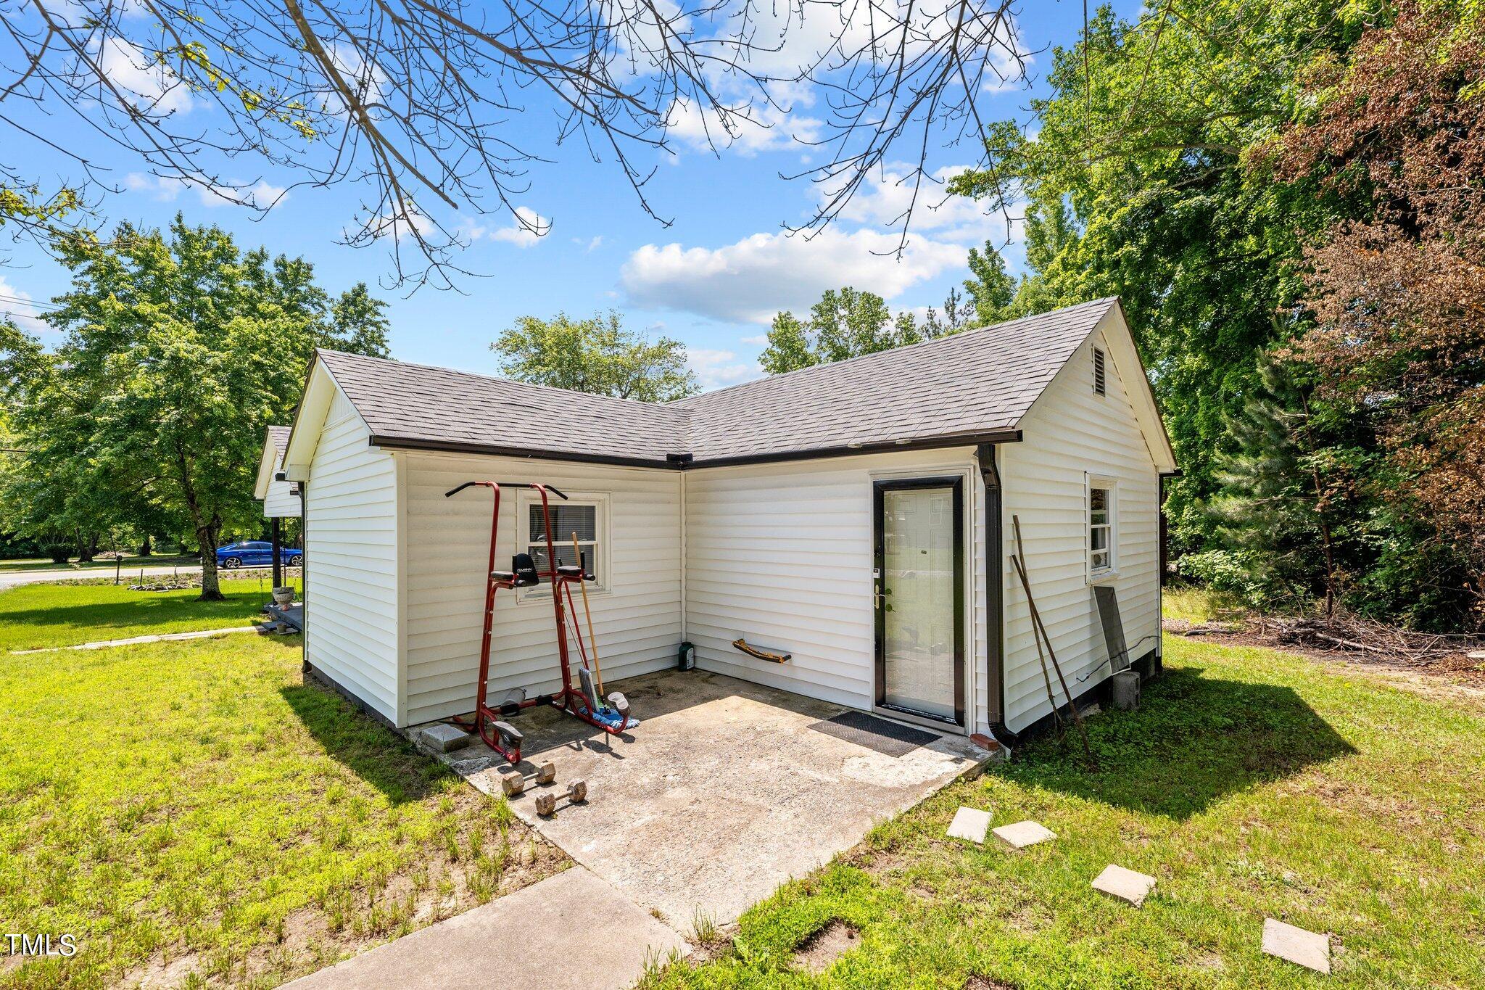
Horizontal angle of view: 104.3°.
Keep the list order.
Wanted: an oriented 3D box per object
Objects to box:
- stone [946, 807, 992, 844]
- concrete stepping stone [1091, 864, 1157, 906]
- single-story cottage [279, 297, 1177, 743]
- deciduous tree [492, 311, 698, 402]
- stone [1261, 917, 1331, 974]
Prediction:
[{"bbox_3d":[1.406,2.046,3.549,0.200,0.045,0.380,-1,-2,30],"label":"stone"},{"bbox_3d":[1.962,2.014,2.963,0.300,0.045,0.210,1,-2,-44],"label":"concrete stepping stone"},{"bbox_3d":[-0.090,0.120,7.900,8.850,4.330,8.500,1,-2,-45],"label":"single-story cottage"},{"bbox_3d":[-6.661,-2.503,26.000,9.500,11.500,9.500,0,-2,0],"label":"deciduous tree"},{"bbox_3d":[2.428,1.990,2.529,0.210,0.045,0.300,-2,-2,42],"label":"stone"}]

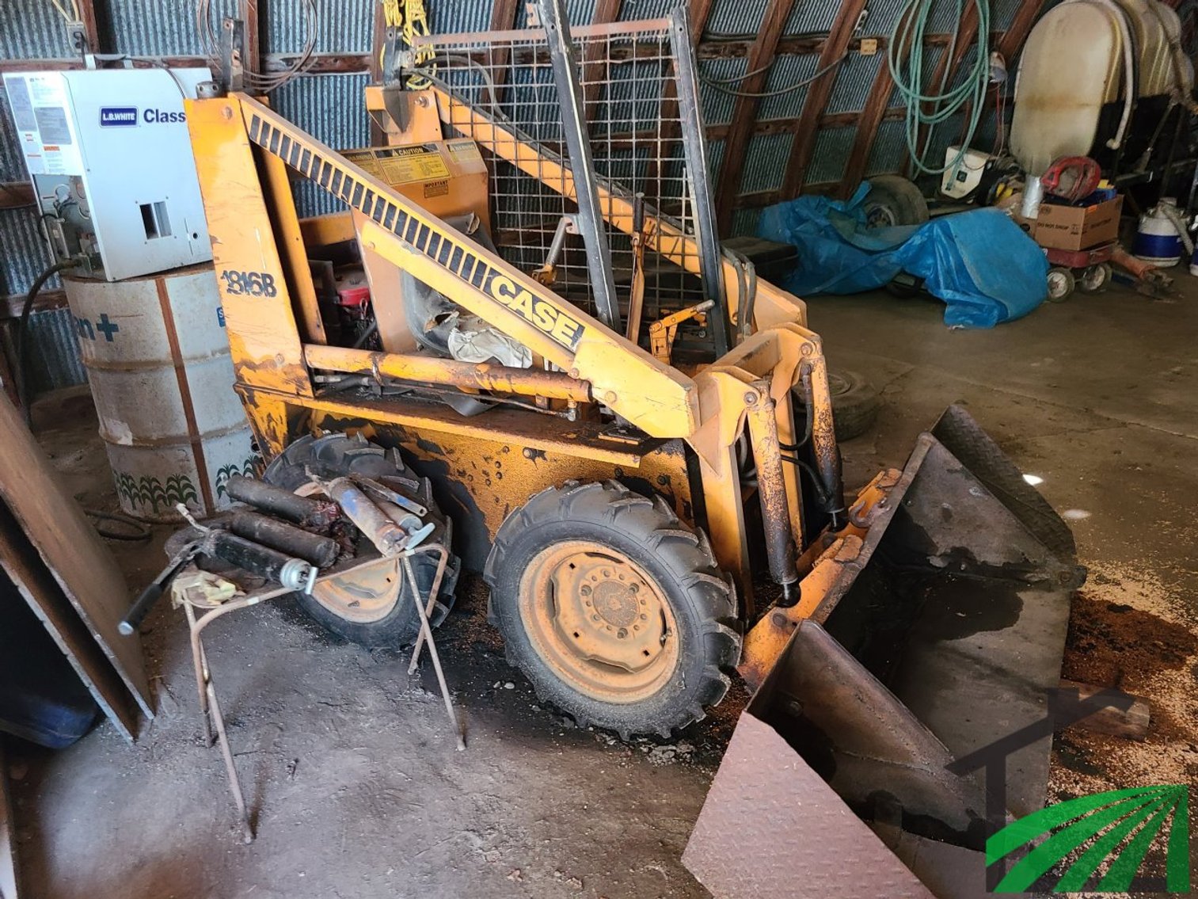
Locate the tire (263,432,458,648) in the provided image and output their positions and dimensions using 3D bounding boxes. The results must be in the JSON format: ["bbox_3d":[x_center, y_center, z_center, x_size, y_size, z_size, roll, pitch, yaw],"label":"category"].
[{"bbox_3d":[-0.659,0.257,2.452,0.605,0.605,0.150,9,24,27],"label":"tire"}]

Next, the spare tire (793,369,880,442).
[{"bbox_3d":[0.940,-0.209,4.011,0.600,0.187,0.600,-3,22,0],"label":"spare tire"}]

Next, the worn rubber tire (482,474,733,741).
[{"bbox_3d":[0.021,0.371,2.083,0.605,0.605,0.150,9,25,28],"label":"worn rubber tire"}]

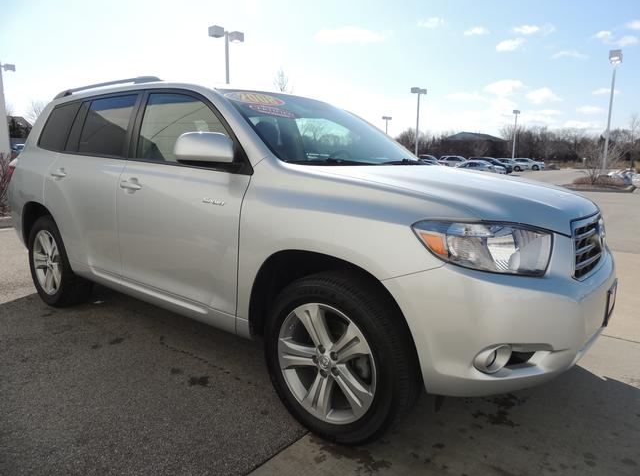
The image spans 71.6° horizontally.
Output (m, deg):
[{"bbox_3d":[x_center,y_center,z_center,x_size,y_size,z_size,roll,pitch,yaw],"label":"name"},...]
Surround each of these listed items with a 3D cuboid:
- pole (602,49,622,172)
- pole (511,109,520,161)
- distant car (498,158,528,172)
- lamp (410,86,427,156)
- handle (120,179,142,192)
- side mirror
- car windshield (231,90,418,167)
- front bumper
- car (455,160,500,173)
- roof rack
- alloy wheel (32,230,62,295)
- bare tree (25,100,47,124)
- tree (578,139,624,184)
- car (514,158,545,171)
[{"bbox_3d":[15.498,-6.521,23.730,0.500,6.600,1.600,8,13,38],"label":"pole"},{"bbox_3d":[26.302,-13.304,60.000,0.600,7.900,1.900,8,13,38],"label":"pole"},{"bbox_3d":[20.375,-8.098,49.000,4.650,1.460,1.820,8,13,38],"label":"distant car"},{"bbox_3d":[7.927,-8.670,36.197,0.500,6.900,1.600,8,13,38],"label":"lamp"},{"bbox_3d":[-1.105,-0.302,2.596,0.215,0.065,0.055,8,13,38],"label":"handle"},{"bbox_3d":[-0.509,-0.393,1.968,0.135,0.155,0.235,8,13,38],"label":"side mirror"},{"bbox_3d":[0.072,-0.653,2.752,0.840,0.140,1.450,45,33,24],"label":"car windshield"},{"bbox_3d":[1.050,0.240,2.126,0.690,0.600,1.850,8,13,38],"label":"front bumper"},{"bbox_3d":[17.344,-7.634,47.358,4.700,1.440,1.800,8,13,38],"label":"car"},{"bbox_3d":[-1.633,-1.105,3.308,1.580,0.085,0.065,8,13,38],"label":"roof rack"},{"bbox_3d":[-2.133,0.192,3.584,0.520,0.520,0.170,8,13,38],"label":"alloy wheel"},{"bbox_3d":[-28.951,-10.853,45.550,3.500,6.300,3.500,-6,12,-31],"label":"bare tree"},{"bbox_3d":[12.770,-3.500,20.200,1.700,2.050,1.700,7,12,31],"label":"tree"},{"bbox_3d":[24.172,-8.636,52.575,4.700,1.450,1.800,8,13,38],"label":"car"}]

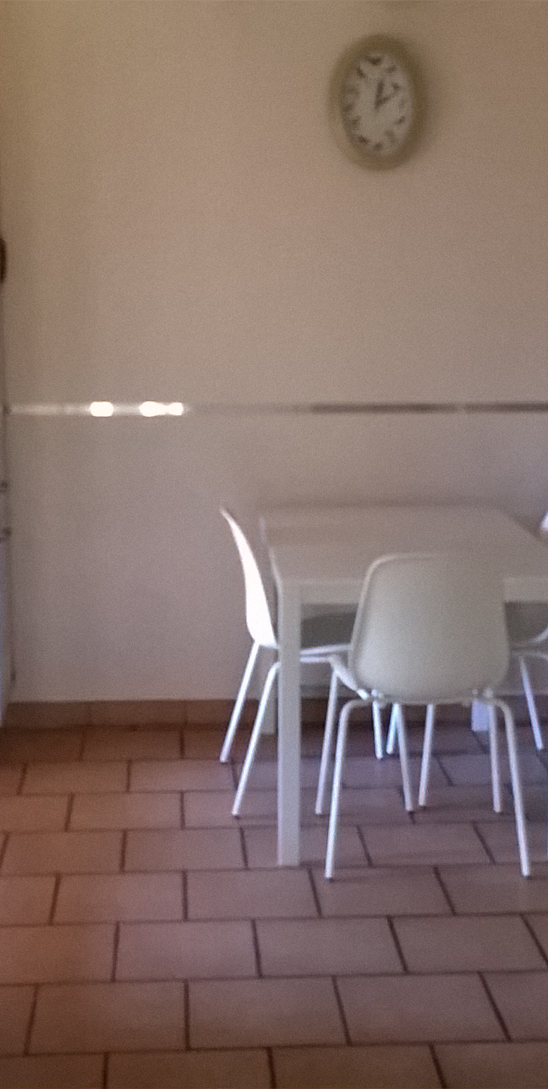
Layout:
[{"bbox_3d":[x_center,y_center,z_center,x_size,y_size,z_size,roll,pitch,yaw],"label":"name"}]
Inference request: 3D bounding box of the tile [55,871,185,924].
[{"bbox_3d":[-0.370,0.860,3.857,0.309,0.012,0.304,-1,10,-3],"label":"tile"}]

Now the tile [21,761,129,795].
[{"bbox_3d":[-0.584,0.701,4.755,0.302,0.012,0.302,-1,10,-3],"label":"tile"}]

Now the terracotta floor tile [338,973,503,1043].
[{"bbox_3d":[0.296,0.955,3.269,0.302,0.012,0.302,-1,10,-3],"label":"terracotta floor tile"}]

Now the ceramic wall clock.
[{"bbox_3d":[0.322,-1.387,5.000,0.284,0.405,0.040,-1,10,-4],"label":"ceramic wall clock"}]

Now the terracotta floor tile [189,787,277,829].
[{"bbox_3d":[-0.092,0.749,4.479,0.305,0.012,0.305,-1,10,-3],"label":"terracotta floor tile"}]

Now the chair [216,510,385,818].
[{"bbox_3d":[0.109,0.299,4.614,0.520,0.830,0.520,-1,10,-5],"label":"chair"}]

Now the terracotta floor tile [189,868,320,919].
[{"bbox_3d":[-0.054,0.857,3.875,0.309,0.012,0.304,-1,10,-3],"label":"terracotta floor tile"}]

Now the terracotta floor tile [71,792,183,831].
[{"bbox_3d":[-0.415,0.762,4.514,0.310,0.012,0.308,-1,10,-3],"label":"terracotta floor tile"}]

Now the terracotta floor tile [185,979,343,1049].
[{"bbox_3d":[-0.018,0.958,3.251,0.302,0.012,0.302,-1,10,-3],"label":"terracotta floor tile"}]

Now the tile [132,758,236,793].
[{"bbox_3d":[-0.273,0.699,4.784,0.309,0.012,0.304,-1,10,-3],"label":"tile"}]

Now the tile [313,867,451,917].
[{"bbox_3d":[0.261,0.853,3.893,0.309,0.012,0.304,-1,10,-3],"label":"tile"}]

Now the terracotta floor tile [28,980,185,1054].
[{"bbox_3d":[-0.333,0.960,3.220,0.305,0.012,0.305,-1,10,-3],"label":"terracotta floor tile"}]

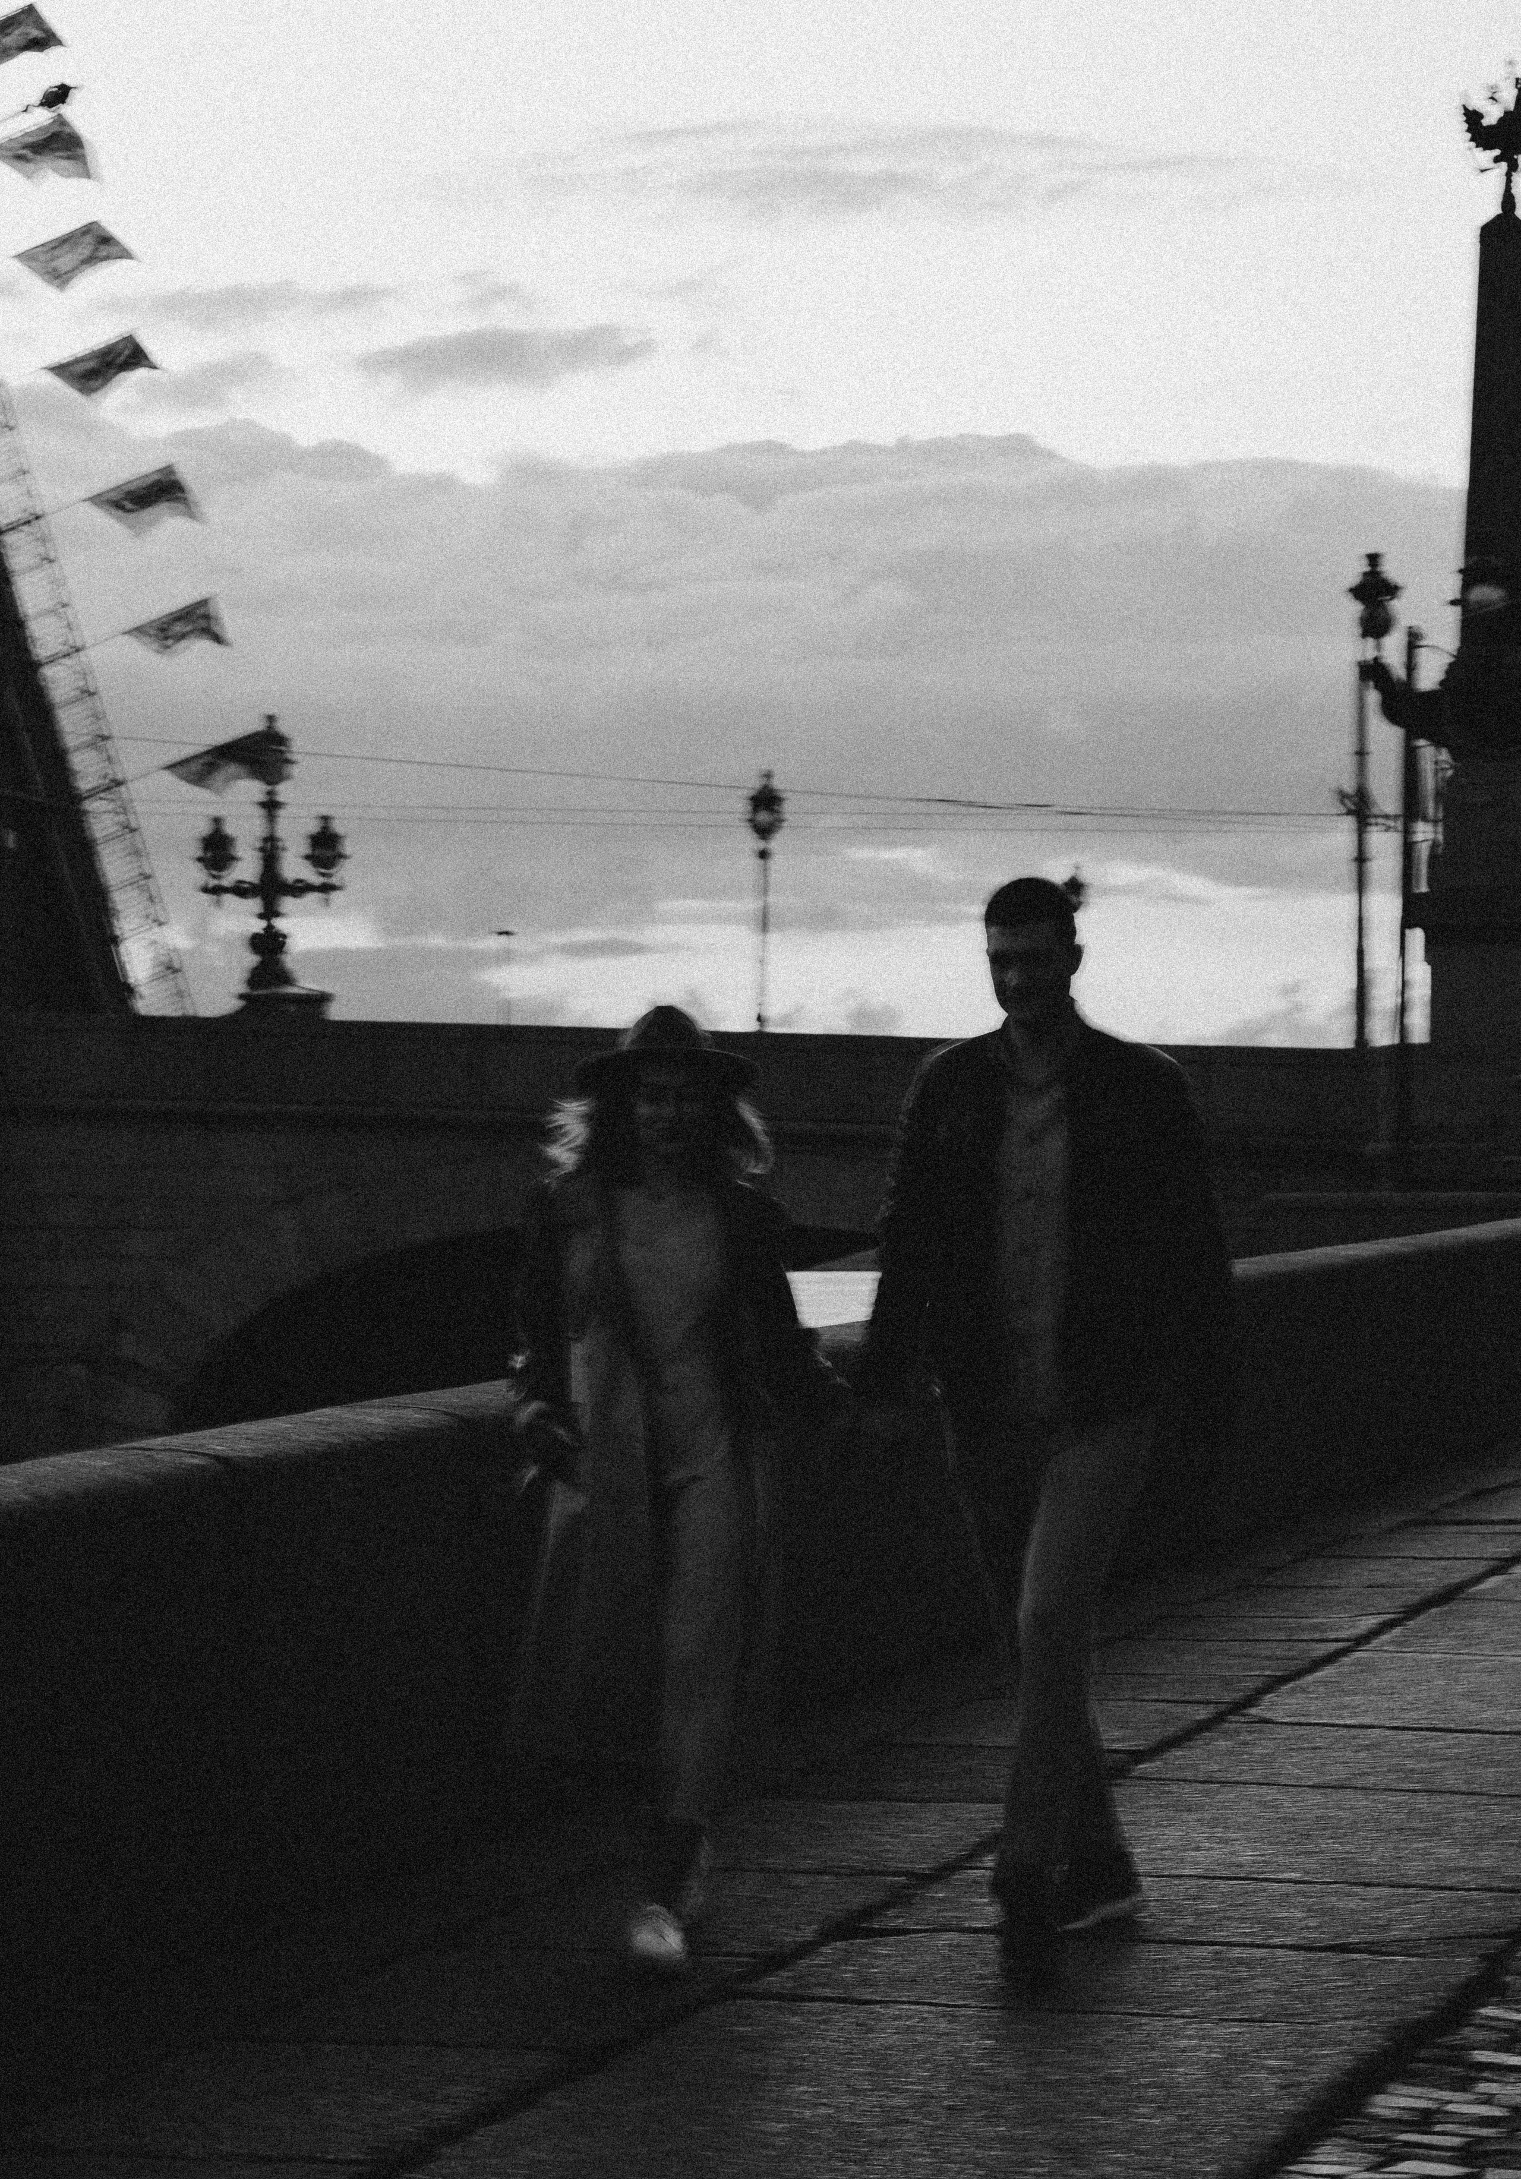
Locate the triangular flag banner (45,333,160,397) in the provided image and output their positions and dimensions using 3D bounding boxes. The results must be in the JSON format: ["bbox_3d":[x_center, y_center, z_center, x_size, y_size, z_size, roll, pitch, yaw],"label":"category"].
[{"bbox_3d":[-11.474,-12.634,91.600,2.140,1.130,0.400,0,-2,24],"label":"triangular flag banner"}]

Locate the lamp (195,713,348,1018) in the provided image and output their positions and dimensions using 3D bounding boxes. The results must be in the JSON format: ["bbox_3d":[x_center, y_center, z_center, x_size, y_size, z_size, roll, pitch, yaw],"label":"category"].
[{"bbox_3d":[-8.314,-3.822,89.500,2.800,5.180,1.150,0,-2,27],"label":"lamp"}]

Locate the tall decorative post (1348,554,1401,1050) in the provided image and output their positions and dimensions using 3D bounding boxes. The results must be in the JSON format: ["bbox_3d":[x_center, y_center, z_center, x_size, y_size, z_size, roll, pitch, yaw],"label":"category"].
[{"bbox_3d":[9.563,-4.252,82.000,0.830,8.200,0.830,0,-1,0],"label":"tall decorative post"}]

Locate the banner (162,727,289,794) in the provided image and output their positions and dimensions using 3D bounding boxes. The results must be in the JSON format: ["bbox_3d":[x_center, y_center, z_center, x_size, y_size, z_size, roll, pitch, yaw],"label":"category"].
[{"bbox_3d":[-9.255,-5.705,91.000,2.360,1.120,0.400,0,-2,24],"label":"banner"}]

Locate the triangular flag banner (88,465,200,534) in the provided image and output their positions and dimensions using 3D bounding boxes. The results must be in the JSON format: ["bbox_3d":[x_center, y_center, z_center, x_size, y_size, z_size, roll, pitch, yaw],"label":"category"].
[{"bbox_3d":[-10.721,-10.252,91.400,2.100,1.180,0.400,0,-2,24],"label":"triangular flag banner"}]

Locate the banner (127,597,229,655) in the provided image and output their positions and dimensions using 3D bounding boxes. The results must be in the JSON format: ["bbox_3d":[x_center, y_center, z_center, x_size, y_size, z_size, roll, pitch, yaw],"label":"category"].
[{"bbox_3d":[-10.095,-8.036,91.200,1.930,1.000,0.400,0,-2,24],"label":"banner"}]

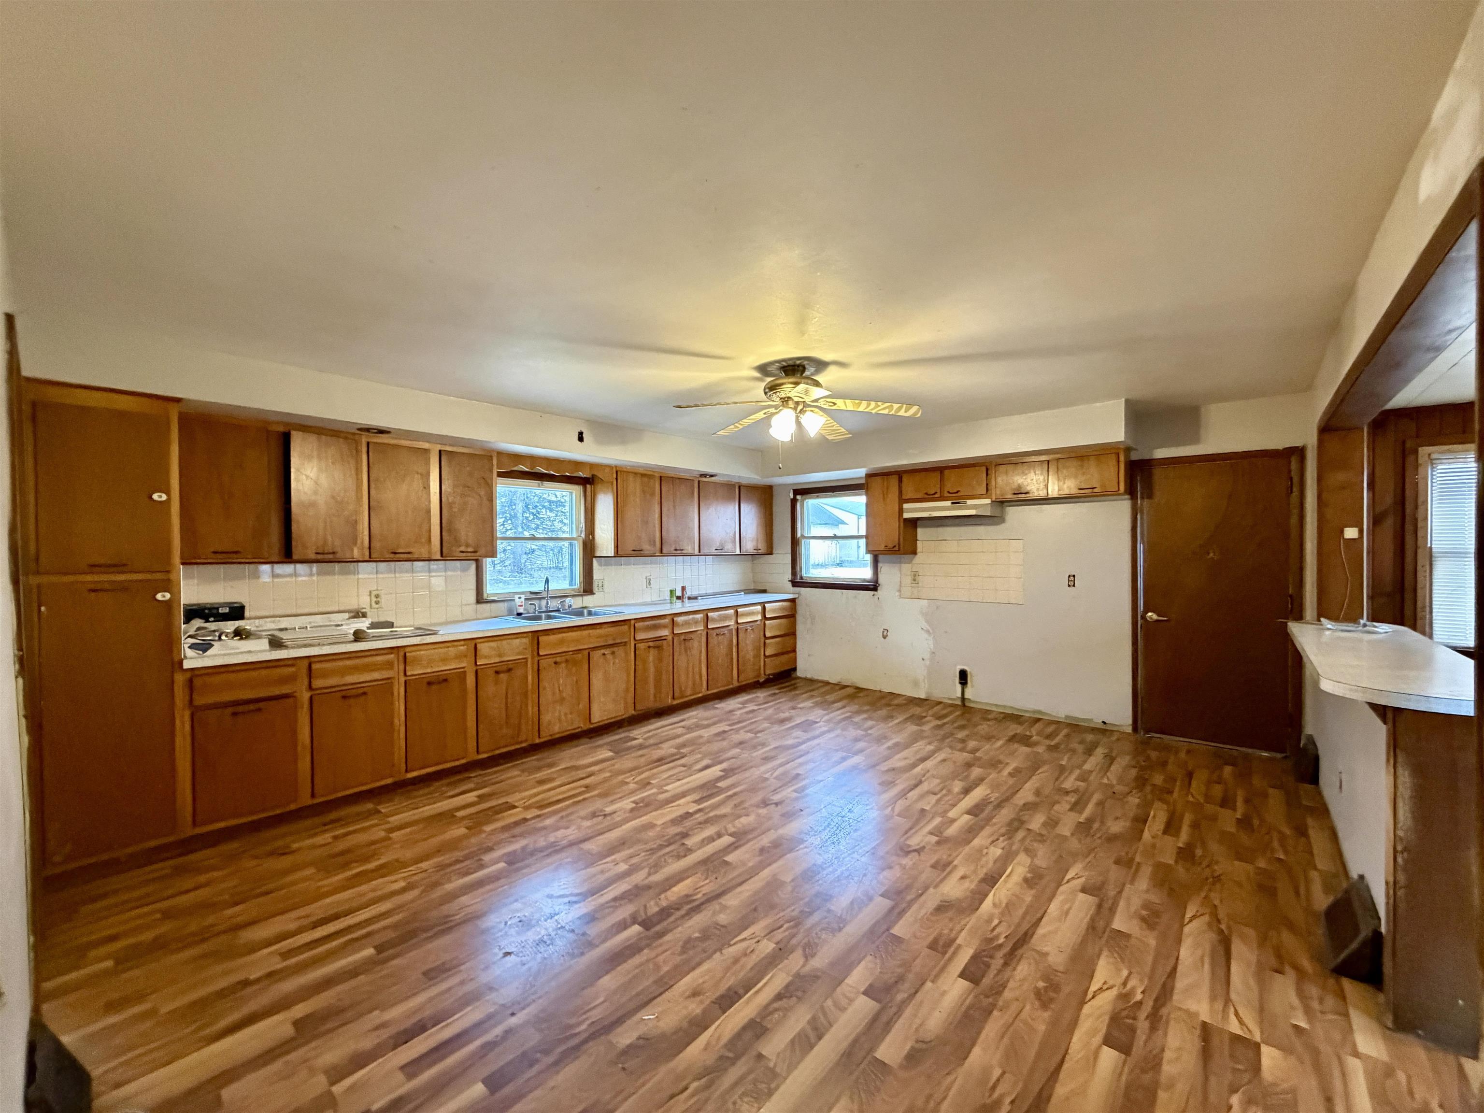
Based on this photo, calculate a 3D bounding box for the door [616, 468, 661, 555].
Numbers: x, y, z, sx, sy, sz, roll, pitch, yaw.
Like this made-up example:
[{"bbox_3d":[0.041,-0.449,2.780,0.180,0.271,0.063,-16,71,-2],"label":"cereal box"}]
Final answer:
[{"bbox_3d":[-0.936,-0.382,5.403,0.030,0.735,0.492,0,1,41],"label":"door"}]

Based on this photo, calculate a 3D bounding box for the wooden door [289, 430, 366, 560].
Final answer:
[{"bbox_3d":[-2.483,-0.356,3.565,0.030,0.742,0.369,0,1,31],"label":"wooden door"}]

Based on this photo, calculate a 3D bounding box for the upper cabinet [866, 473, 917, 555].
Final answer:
[{"bbox_3d":[1.405,-0.393,5.615,0.350,0.745,0.333,0,1,40],"label":"upper cabinet"}]

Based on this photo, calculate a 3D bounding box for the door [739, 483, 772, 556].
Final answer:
[{"bbox_3d":[0.140,-0.402,6.647,0.030,0.745,0.517,0,1,41],"label":"door"}]

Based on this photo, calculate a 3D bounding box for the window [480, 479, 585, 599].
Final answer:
[{"bbox_3d":[-1.630,-0.151,4.793,0.100,0.965,0.980,0,1,40],"label":"window"}]

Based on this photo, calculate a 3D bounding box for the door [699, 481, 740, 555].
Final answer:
[{"bbox_3d":[-0.247,-0.393,6.200,0.030,0.738,0.576,0,1,41],"label":"door"}]

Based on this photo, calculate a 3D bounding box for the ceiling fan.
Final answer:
[{"bbox_3d":[0.289,-0.869,3.340,1.300,0.410,1.300,0,1,40],"label":"ceiling fan"}]

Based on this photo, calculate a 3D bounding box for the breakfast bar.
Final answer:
[{"bbox_3d":[2.615,0.859,2.481,0.460,0.970,2.260,0,1,40],"label":"breakfast bar"}]

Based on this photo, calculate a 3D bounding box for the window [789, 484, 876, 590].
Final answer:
[{"bbox_3d":[0.934,-0.197,6.229,1.040,1.060,0.100,0,1,40],"label":"window"}]

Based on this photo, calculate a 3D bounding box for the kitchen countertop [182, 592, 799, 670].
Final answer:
[{"bbox_3d":[-1.201,0.470,4.799,0.641,0.048,4.895,0,1,40],"label":"kitchen countertop"}]

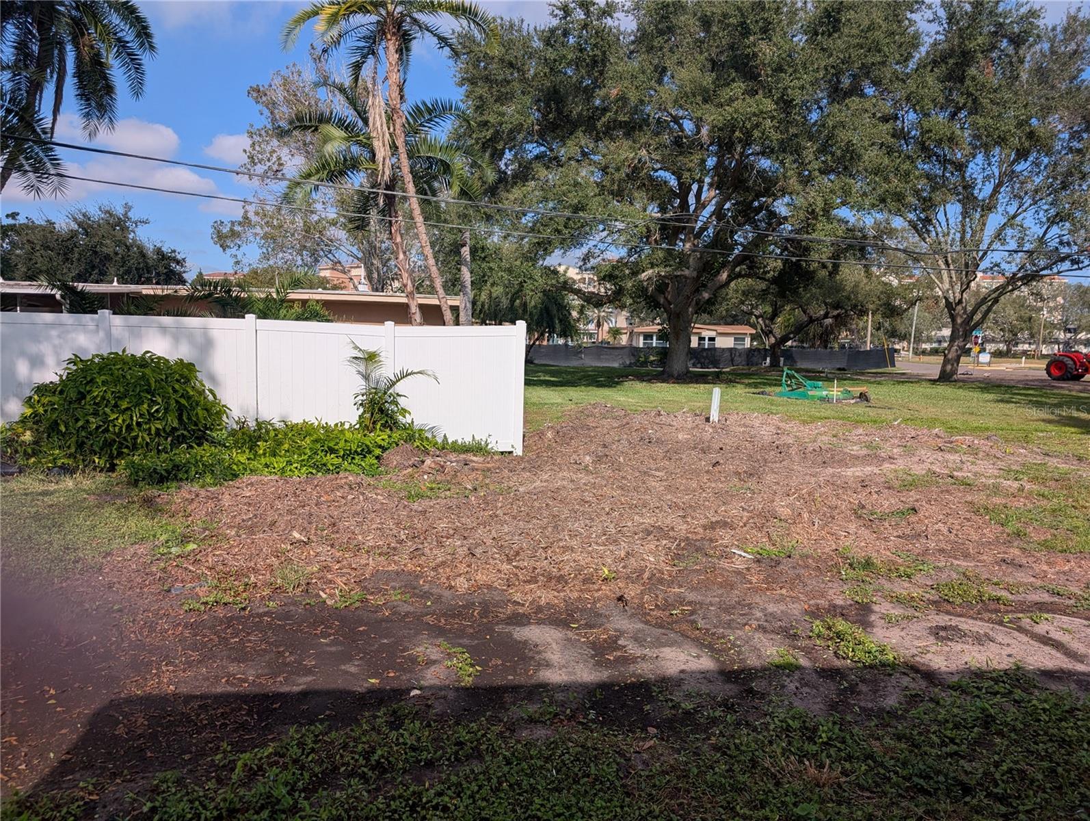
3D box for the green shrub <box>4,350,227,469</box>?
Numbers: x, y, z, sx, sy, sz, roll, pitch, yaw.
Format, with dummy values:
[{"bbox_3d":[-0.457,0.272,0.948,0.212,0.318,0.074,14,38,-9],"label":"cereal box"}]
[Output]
[{"bbox_3d":[-5.115,-0.016,9.100,2.500,1.420,1.600,0,5,-11],"label":"green shrub"}]

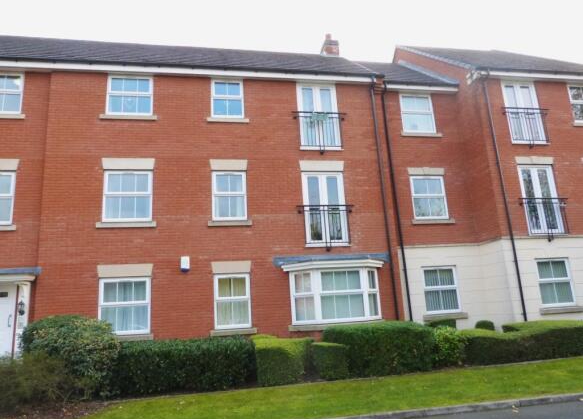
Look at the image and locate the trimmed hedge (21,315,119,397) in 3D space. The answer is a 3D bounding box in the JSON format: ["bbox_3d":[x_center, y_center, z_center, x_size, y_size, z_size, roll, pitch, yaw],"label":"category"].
[{"bbox_3d":[-4.091,2.741,7.859,1.630,1.450,1.400,-1,-13,-11],"label":"trimmed hedge"}]

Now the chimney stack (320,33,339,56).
[{"bbox_3d":[1.513,-6.353,16.404,0.520,1.099,0.530,-1,-13,-11],"label":"chimney stack"}]

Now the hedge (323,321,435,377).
[{"bbox_3d":[1.797,2.888,8.794,2.050,0.880,1.000,-1,-13,-11],"label":"hedge"}]

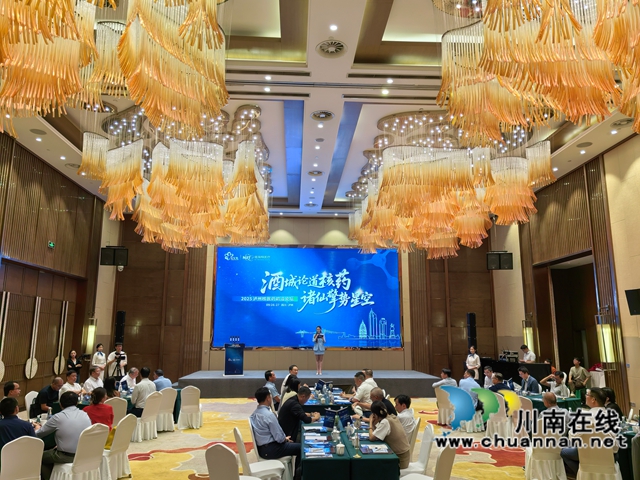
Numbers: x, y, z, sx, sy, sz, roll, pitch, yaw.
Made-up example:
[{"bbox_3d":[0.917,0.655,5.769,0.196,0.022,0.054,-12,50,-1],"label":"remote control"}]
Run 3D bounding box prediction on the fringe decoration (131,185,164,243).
[{"bbox_3d":[-5.188,-0.782,15.103,1.000,1.866,0.650,1,-11,-3],"label":"fringe decoration"}]

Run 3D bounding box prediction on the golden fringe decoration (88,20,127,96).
[{"bbox_3d":[-3.360,-2.863,7.893,0.680,1.200,0.500,1,-11,-3],"label":"golden fringe decoration"}]

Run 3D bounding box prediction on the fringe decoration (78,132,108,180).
[{"bbox_3d":[-5.002,-1.849,11.025,0.610,1.044,0.550,1,-10,-3],"label":"fringe decoration"}]

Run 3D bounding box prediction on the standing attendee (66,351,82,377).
[{"bbox_3d":[-6.785,3.834,13.703,0.480,1.600,0.360,7,-12,-32],"label":"standing attendee"}]

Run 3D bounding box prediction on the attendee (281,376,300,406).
[{"bbox_3d":[-0.413,3.115,9.063,0.750,1.240,0.480,1,-11,-3],"label":"attendee"}]

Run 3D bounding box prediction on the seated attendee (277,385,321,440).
[{"bbox_3d":[-0.337,3.020,8.182,0.820,1.220,0.560,2,-11,-11],"label":"seated attendee"}]

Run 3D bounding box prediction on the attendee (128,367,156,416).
[{"bbox_3d":[-3.755,3.349,10.337,0.540,1.360,0.780,7,-13,-32],"label":"attendee"}]

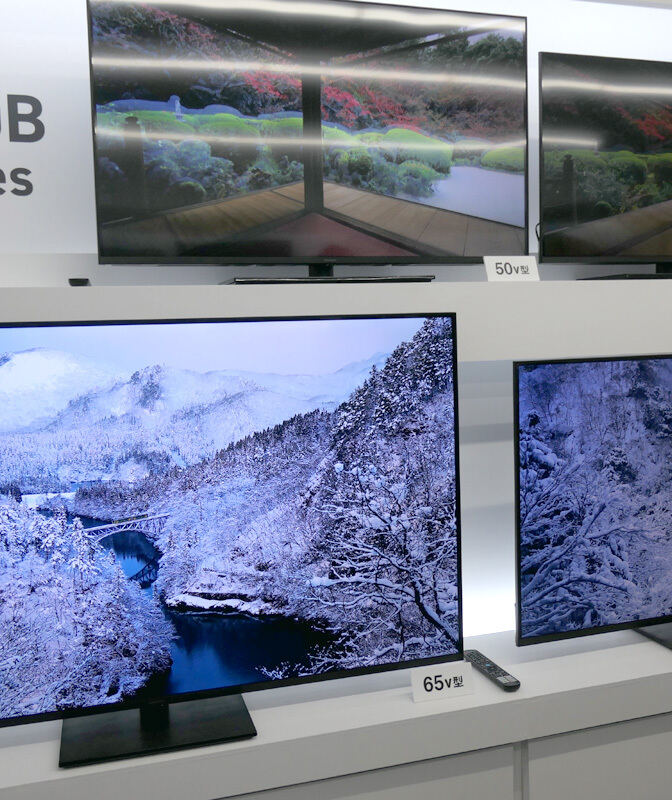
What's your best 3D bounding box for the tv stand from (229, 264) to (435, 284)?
[{"bbox_3d":[-0.025,-0.323,2.053,0.490,0.060,0.220,-3,5,-15],"label":"tv stand"}]

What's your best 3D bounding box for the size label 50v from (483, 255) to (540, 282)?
[{"bbox_3d":[0.461,-0.345,2.108,0.146,0.069,0.025,-3,5,-15],"label":"size label 50v"}]

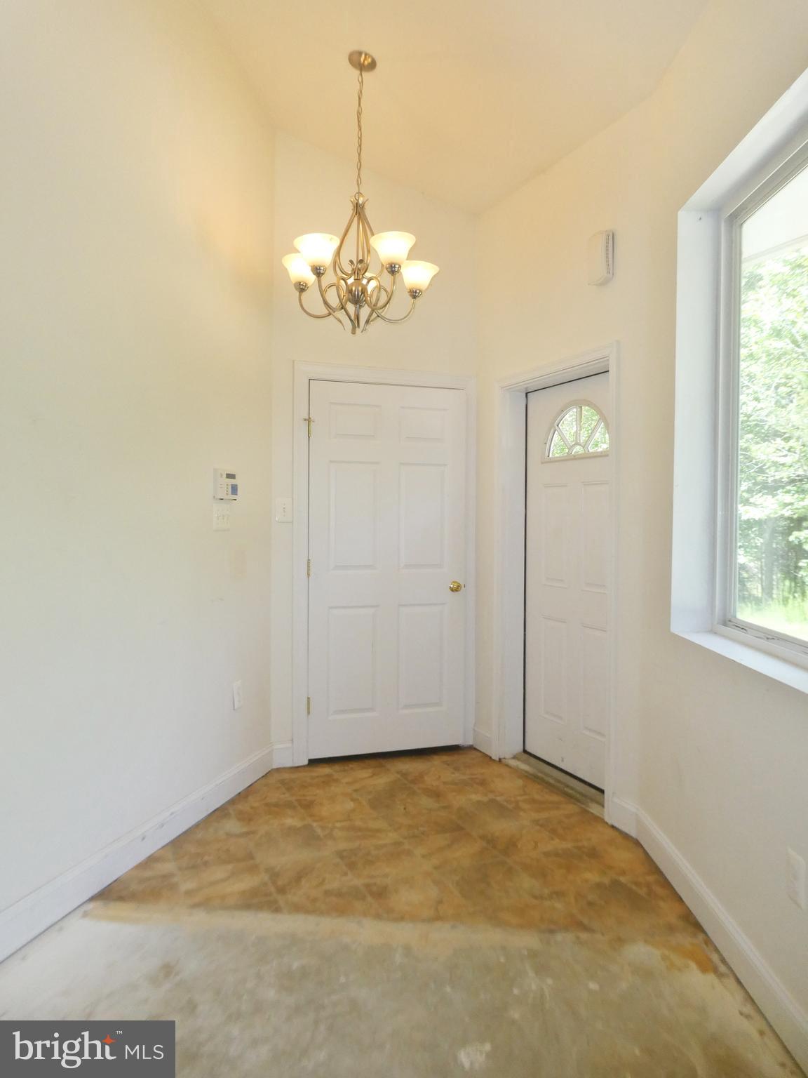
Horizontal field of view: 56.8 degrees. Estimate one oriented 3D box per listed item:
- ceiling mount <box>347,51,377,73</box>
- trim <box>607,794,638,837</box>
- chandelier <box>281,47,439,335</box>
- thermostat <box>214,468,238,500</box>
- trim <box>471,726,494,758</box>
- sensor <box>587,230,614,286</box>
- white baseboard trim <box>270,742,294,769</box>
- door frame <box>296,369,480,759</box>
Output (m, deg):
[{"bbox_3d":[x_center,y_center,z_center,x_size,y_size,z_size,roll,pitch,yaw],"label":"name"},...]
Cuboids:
[{"bbox_3d":[-0.178,-2.037,3.185,0.126,0.030,0.126,14,-4,1],"label":"ceiling mount"},{"bbox_3d":[0.930,1.171,3.134,0.017,0.136,0.153,0,2,-24],"label":"trim"},{"bbox_3d":[-0.185,-1.475,3.200,0.680,1.185,0.660,0,2,0],"label":"chandelier"},{"bbox_3d":[-0.813,-0.245,3.403,0.028,0.132,0.182,1,2,16],"label":"thermostat"},{"bbox_3d":[0.453,1.139,4.212,0.017,0.136,0.249,0,2,-24],"label":"trim"},{"bbox_3d":[0.852,-1.216,3.234,0.055,0.192,0.111,0,2,-24],"label":"sensor"},{"bbox_3d":[-0.645,1.139,3.940,0.116,0.138,0.017,0,2,-21],"label":"white baseboard trim"},{"bbox_3d":[-0.103,0.138,4.169,1.072,2.134,0.100,0,2,-21],"label":"door frame"}]

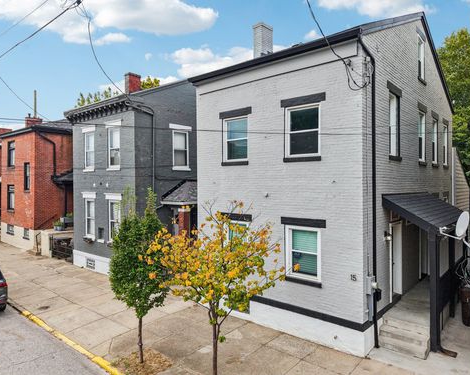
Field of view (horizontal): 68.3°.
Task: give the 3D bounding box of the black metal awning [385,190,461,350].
[{"bbox_3d":[5.464,1.891,9.758,1.201,3.542,4.256,0,1,41],"label":"black metal awning"}]

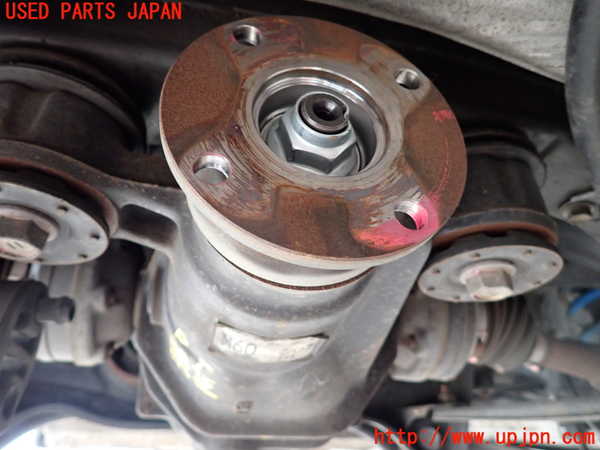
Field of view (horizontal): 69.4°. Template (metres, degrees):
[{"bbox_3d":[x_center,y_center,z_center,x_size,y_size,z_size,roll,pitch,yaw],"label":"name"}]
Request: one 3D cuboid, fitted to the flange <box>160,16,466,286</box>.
[{"bbox_3d":[0.004,-0.028,0.175,0.112,0.112,0.045,7,-31,-11],"label":"flange"}]

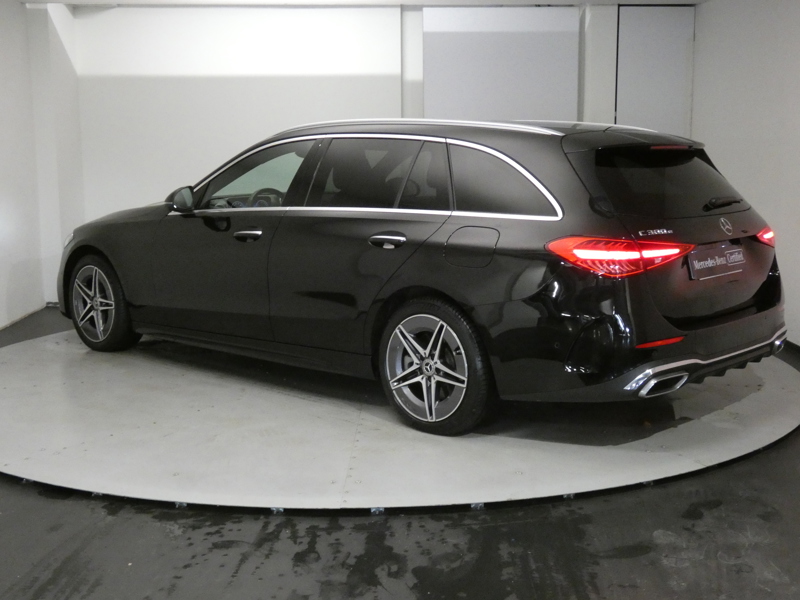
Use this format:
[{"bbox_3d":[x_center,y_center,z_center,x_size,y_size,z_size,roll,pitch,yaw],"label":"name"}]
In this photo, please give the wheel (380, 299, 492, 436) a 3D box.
[{"bbox_3d":[0.189,0.299,4.638,0.656,0.656,0.240,7,11,42],"label":"wheel"}]

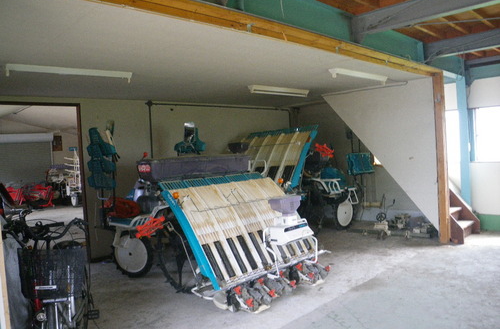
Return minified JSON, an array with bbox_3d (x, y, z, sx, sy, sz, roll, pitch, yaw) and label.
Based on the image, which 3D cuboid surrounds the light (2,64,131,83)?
[{"bbox_3d":[-1.880,-0.949,4.302,1.235,0.108,0.137,-4,2,-37],"label":"light"}]

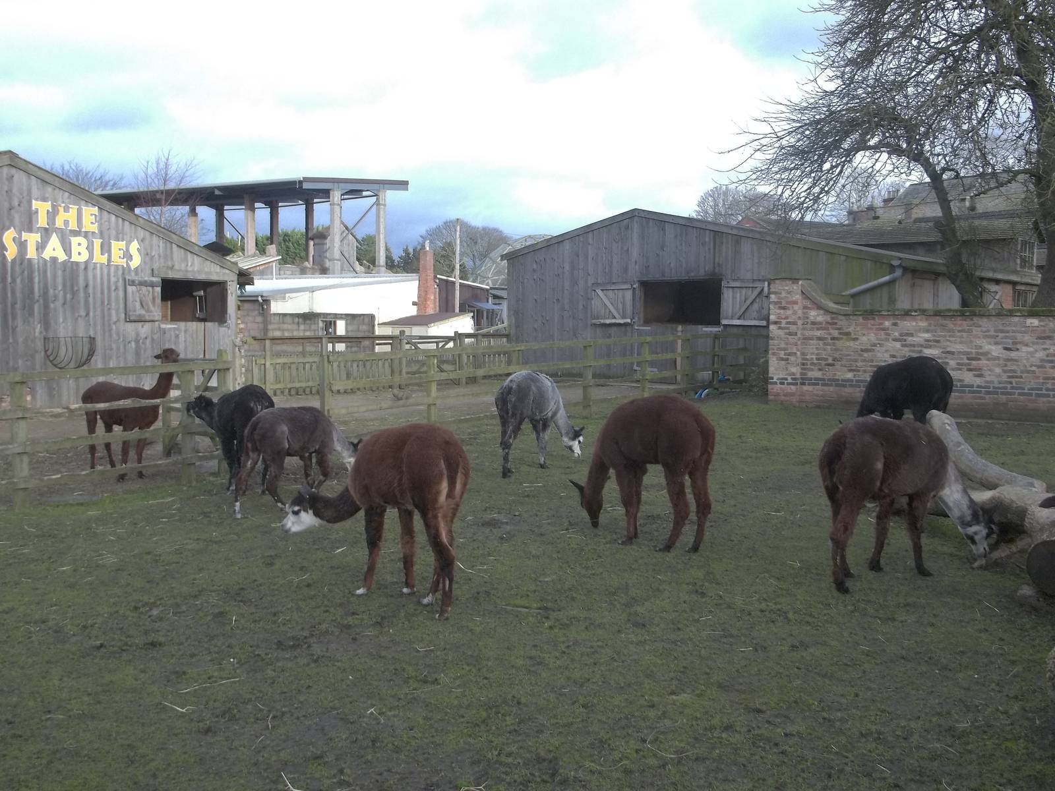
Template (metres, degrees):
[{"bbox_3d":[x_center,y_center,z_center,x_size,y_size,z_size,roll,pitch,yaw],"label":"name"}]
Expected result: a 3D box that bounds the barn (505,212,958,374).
[{"bbox_3d":[4.107,-2.054,20.648,8.600,3.450,4.300,4,6,39],"label":"barn"}]

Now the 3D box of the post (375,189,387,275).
[{"bbox_3d":[-6.054,-6.770,41.615,0.330,3.550,0.330,5,6,43],"label":"post"}]

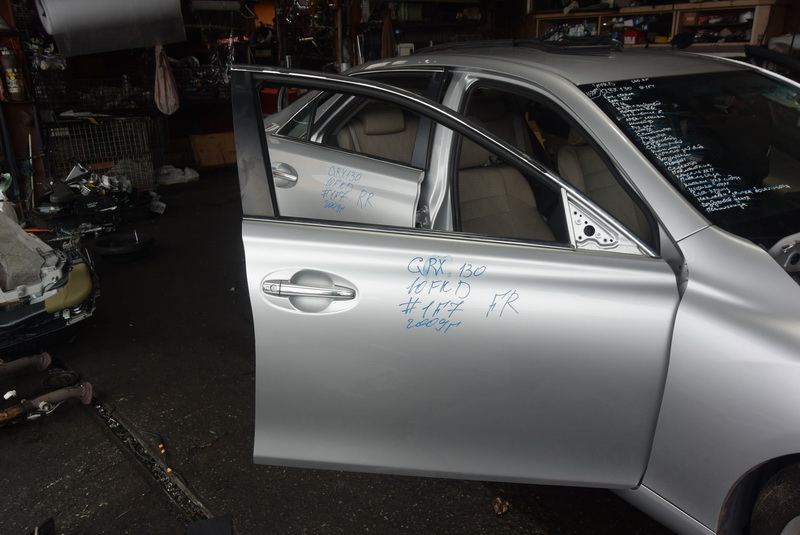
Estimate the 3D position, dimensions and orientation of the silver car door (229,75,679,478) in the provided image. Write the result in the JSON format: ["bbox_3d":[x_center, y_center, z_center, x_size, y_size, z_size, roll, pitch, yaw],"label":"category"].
[{"bbox_3d":[0.123,0.028,1.683,1.120,1.070,0.280,1,19,6],"label":"silver car door"}]

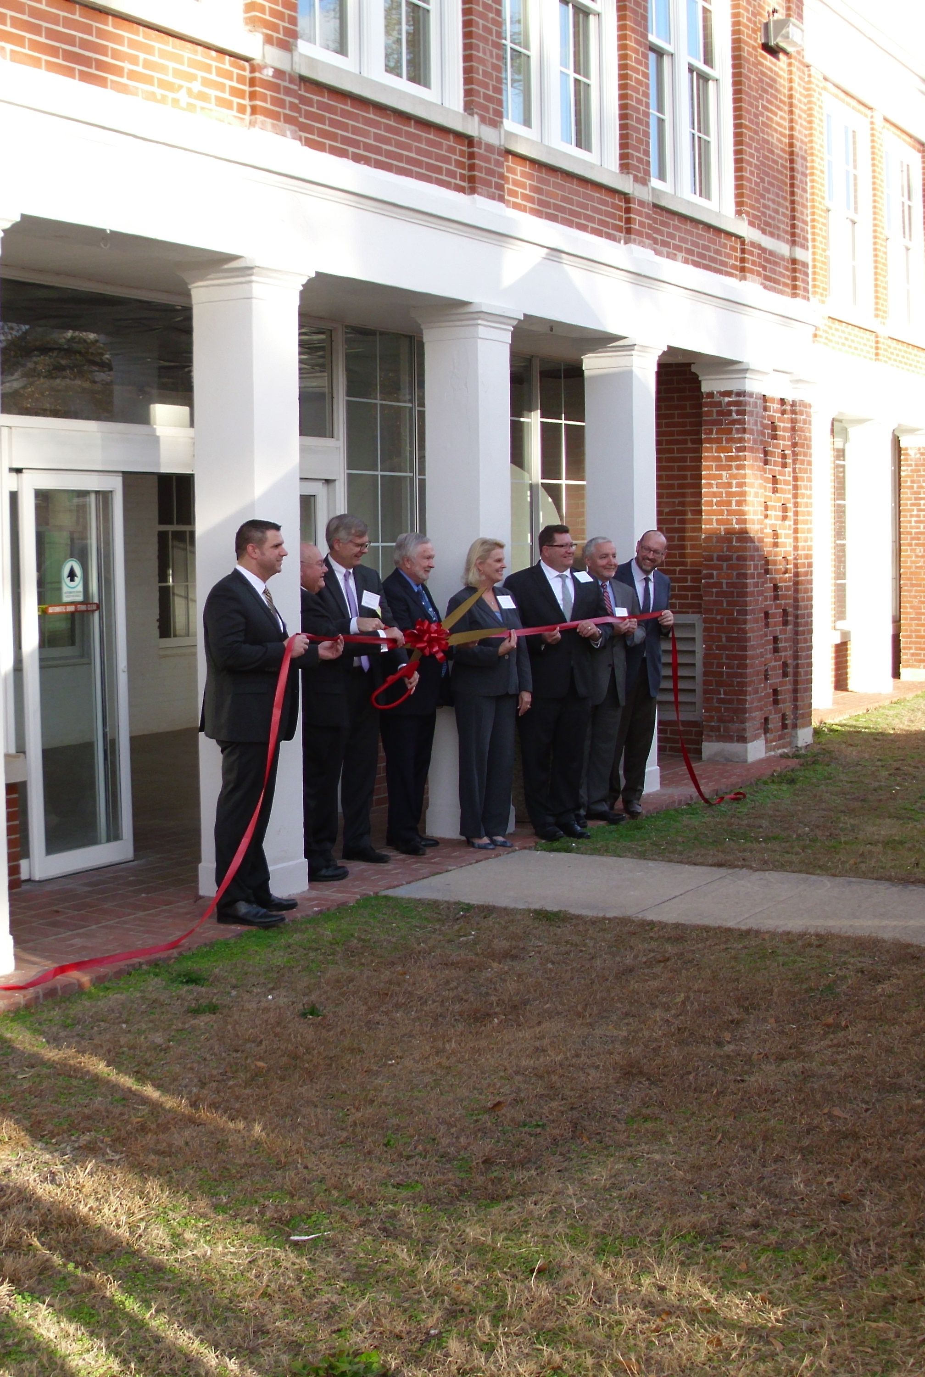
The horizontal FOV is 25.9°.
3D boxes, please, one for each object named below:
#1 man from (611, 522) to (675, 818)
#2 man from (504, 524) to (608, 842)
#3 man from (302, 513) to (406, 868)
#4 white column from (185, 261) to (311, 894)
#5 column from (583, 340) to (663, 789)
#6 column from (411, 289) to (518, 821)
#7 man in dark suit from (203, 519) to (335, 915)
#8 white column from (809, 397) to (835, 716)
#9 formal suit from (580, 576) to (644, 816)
[{"bbox_3d":[1.073,-0.113,12.620,0.510,1.755,0.370,-2,5,-27],"label":"man"},{"bbox_3d":[0.541,-0.045,11.613,0.380,1.800,0.580,4,6,45],"label":"man"},{"bbox_3d":[-0.557,0.001,10.640,0.560,1.840,0.420,-3,5,-35],"label":"man"},{"bbox_3d":[-1.016,-0.495,9.674,0.450,2.980,0.460,2,5,29],"label":"white column"},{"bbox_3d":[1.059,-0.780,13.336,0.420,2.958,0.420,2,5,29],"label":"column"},{"bbox_3d":[0.034,-0.641,11.545,0.450,2.980,0.460,2,5,29],"label":"column"},{"bbox_3d":[-0.881,0.141,8.998,0.460,1.785,0.520,1,4,16],"label":"man in dark suit"},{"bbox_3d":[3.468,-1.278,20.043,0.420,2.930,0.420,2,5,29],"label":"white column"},{"bbox_3d":[0.904,0.036,12.274,0.360,1.480,0.520,4,6,45],"label":"formal suit"}]

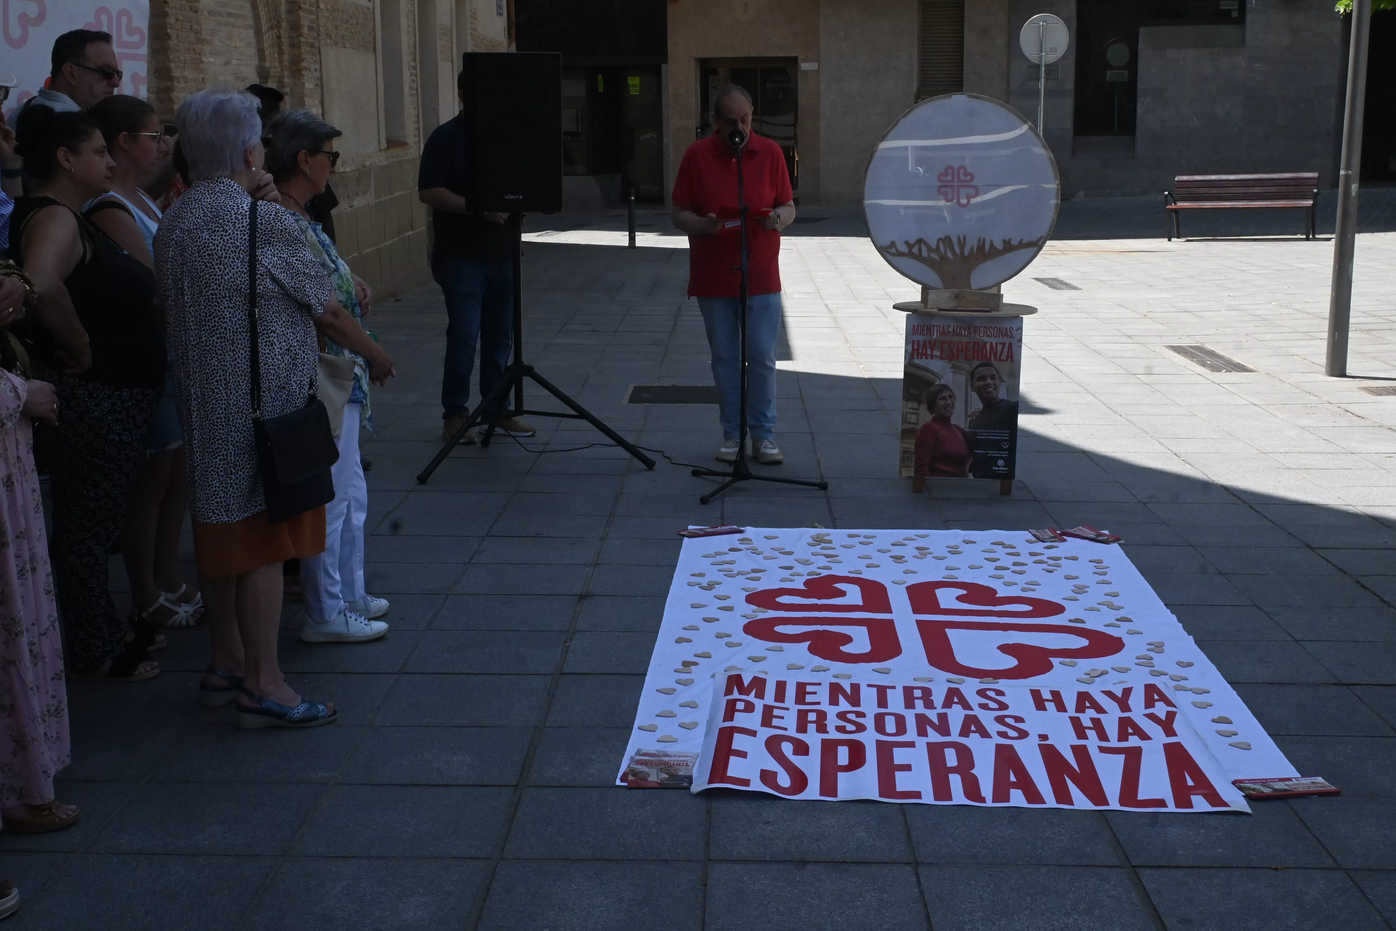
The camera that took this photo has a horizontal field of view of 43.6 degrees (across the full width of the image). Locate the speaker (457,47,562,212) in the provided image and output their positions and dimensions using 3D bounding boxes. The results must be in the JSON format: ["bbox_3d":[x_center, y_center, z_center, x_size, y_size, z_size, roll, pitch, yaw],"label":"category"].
[{"bbox_3d":[-0.839,-1.476,7.803,0.440,0.690,0.360,-1,11,-3],"label":"speaker"}]

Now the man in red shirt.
[{"bbox_3d":[0.164,-0.869,8.071,0.580,1.710,0.420,0,11,-1],"label":"man in red shirt"}]

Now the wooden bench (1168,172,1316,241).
[{"bbox_3d":[7.223,-3.450,23.205,1.860,0.830,0.620,5,12,24],"label":"wooden bench"}]

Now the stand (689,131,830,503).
[{"bbox_3d":[0.282,-0.664,7.482,0.572,1.530,0.670,-1,11,-3],"label":"stand"}]

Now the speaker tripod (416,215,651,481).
[{"bbox_3d":[-0.670,-0.564,7.936,0.950,1.170,0.950,2,11,11],"label":"speaker tripod"}]

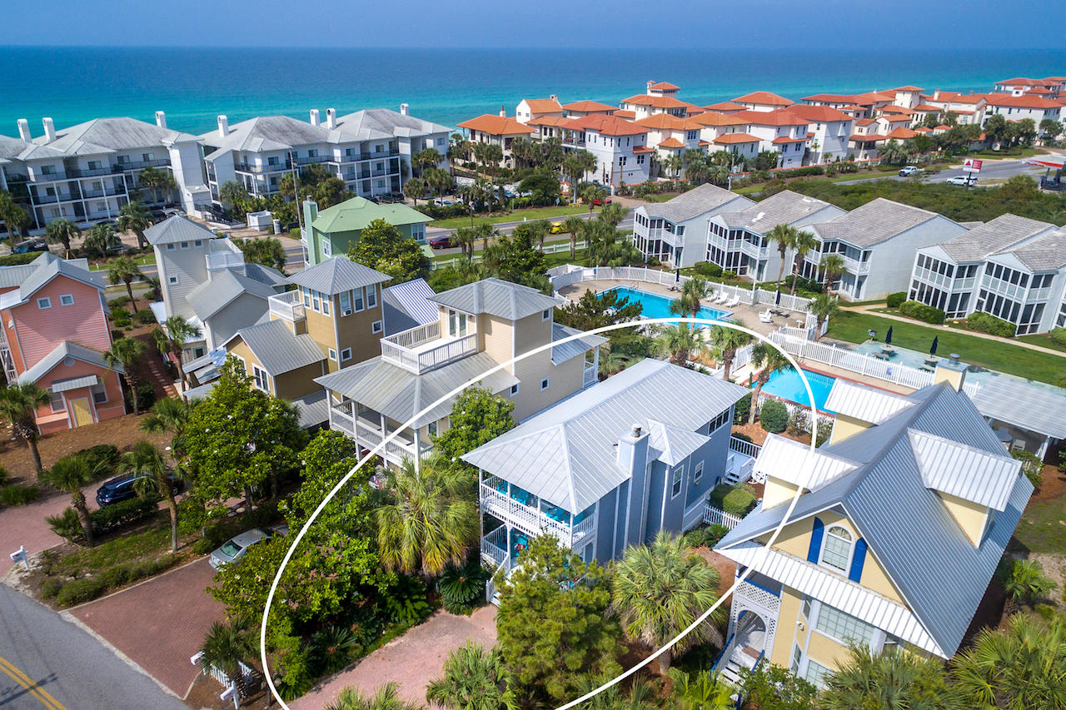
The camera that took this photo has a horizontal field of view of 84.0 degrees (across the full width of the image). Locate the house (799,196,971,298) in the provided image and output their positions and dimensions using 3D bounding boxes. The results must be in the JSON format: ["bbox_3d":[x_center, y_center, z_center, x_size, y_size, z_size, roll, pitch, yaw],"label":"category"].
[{"bbox_3d":[39.234,-12.425,67.337,17.200,8.650,8.100,-9,29,-16],"label":"house"}]

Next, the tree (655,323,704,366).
[{"bbox_3d":[11.538,0.009,47.286,3.830,5.140,3.830,7,29,14],"label":"tree"}]

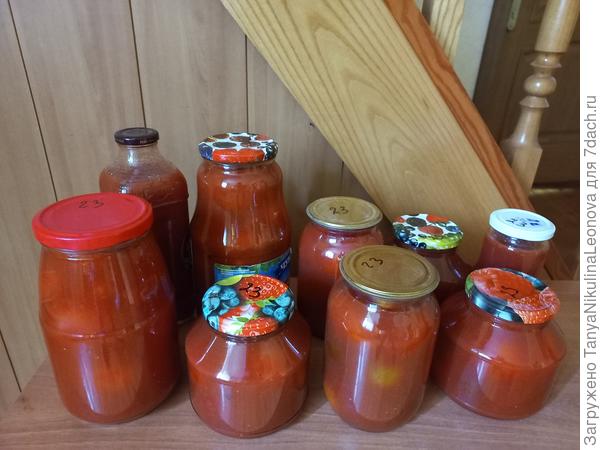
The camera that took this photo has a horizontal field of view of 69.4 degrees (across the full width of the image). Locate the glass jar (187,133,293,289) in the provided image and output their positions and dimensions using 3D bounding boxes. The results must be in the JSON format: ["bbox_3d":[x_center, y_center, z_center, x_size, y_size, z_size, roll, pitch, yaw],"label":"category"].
[{"bbox_3d":[-0.070,0.016,0.526,0.118,0.235,0.118,2,27,-1],"label":"glass jar"}]

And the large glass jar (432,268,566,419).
[{"bbox_3d":[0.214,0.121,0.470,0.123,0.122,0.123,2,27,-1],"label":"large glass jar"}]

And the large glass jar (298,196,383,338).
[{"bbox_3d":[0.049,0.054,0.544,0.103,0.160,0.103,2,27,-1],"label":"large glass jar"}]

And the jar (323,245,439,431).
[{"bbox_3d":[0.078,0.112,0.431,0.104,0.164,0.104,2,27,0],"label":"jar"}]

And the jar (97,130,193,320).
[{"bbox_3d":[-0.182,0.007,0.527,0.097,0.241,0.097,2,27,-1],"label":"jar"}]

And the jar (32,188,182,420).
[{"bbox_3d":[-0.186,0.080,0.428,0.121,0.203,0.121,2,27,-1],"label":"jar"}]

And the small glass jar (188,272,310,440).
[{"bbox_3d":[-0.051,0.125,0.436,0.122,0.125,0.122,2,27,-1],"label":"small glass jar"}]

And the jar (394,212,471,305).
[{"bbox_3d":[0.164,0.056,0.590,0.122,0.123,0.122,2,27,0],"label":"jar"}]

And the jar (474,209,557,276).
[{"bbox_3d":[0.278,0.059,0.577,0.075,0.140,0.075,2,27,0],"label":"jar"}]

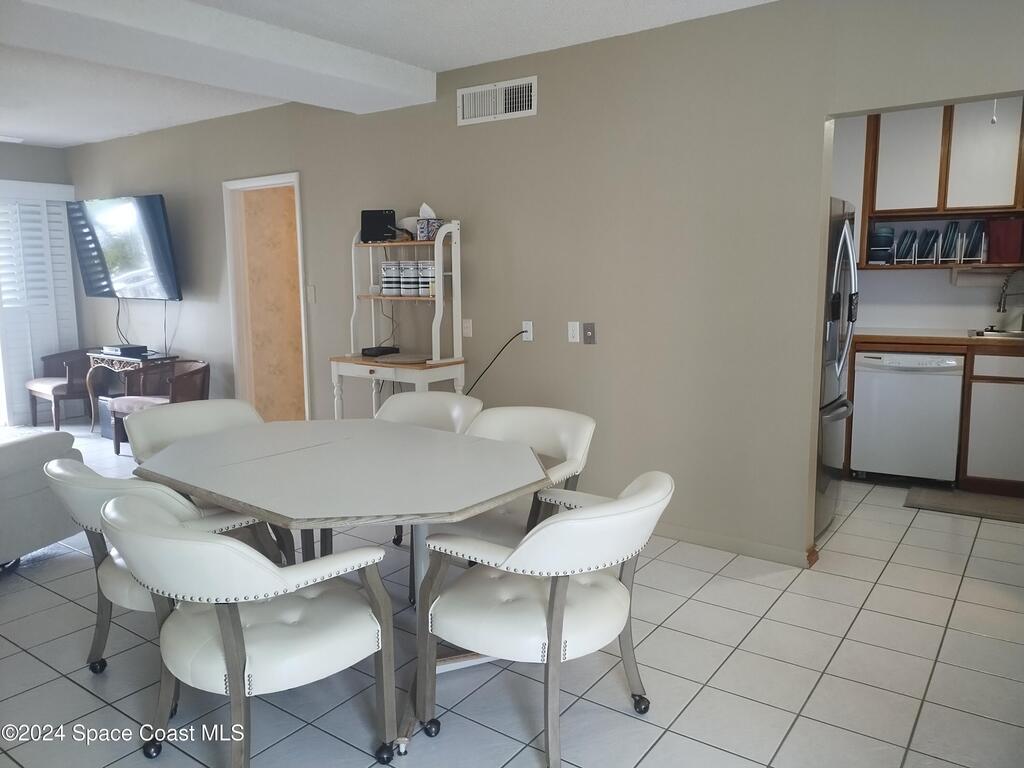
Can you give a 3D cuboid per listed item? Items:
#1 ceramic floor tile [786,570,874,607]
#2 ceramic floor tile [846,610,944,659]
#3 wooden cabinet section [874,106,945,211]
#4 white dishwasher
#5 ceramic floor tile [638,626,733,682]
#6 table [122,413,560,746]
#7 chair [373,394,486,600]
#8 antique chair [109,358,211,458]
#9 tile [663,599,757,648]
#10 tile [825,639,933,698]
[{"bbox_3d":[1.381,0.885,3.196,0.297,0.010,0.297,5,10,36],"label":"ceramic floor tile"},{"bbox_3d":[1.446,0.942,2.781,0.297,0.010,0.297,5,10,36],"label":"ceramic floor tile"},{"bbox_3d":[2.603,-1.448,4.801,0.363,0.646,0.300,5,10,36],"label":"wooden cabinet section"},{"bbox_3d":[2.666,0.195,4.928,0.605,0.830,0.610,5,10,36],"label":"white dishwasher"},{"bbox_3d":[0.608,0.971,2.654,0.297,0.010,0.297,5,10,36],"label":"ceramic floor tile"},{"bbox_3d":[-0.594,0.614,2.599,1.540,0.747,1.040,6,10,39],"label":"table"},{"bbox_3d":[-0.441,0.472,3.461,0.610,0.785,0.630,3,9,23],"label":"chair"},{"bbox_3d":[-2.682,0.187,5.758,0.580,0.710,0.610,6,10,35],"label":"antique chair"},{"bbox_3d":[0.790,0.943,2.915,0.297,0.010,0.297,5,10,36],"label":"tile"},{"bbox_3d":[1.290,0.995,2.579,0.302,0.010,0.302,6,10,35],"label":"tile"}]

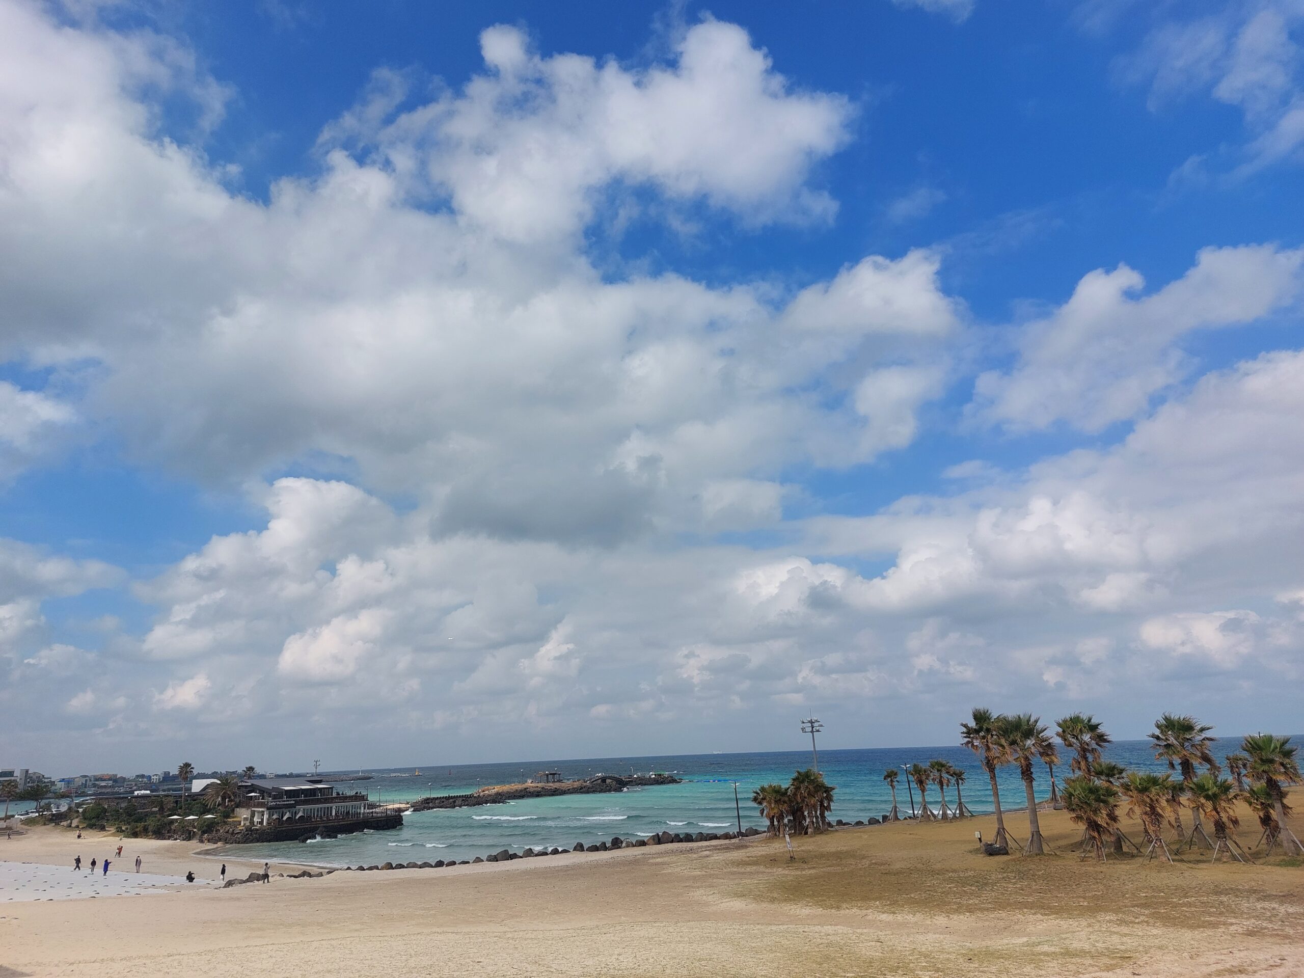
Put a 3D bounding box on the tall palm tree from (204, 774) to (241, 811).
[{"bbox_3d":[-77.808,55.473,170.905,6.500,6.690,6.500,5,-17,-23],"label":"tall palm tree"}]

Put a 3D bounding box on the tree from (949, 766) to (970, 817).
[{"bbox_3d":[31.303,30.848,95.665,1.900,4.880,1.900,-7,-16,16],"label":"tree"}]

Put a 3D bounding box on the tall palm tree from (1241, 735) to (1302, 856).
[{"bbox_3d":[45.064,21.826,67.537,4.094,8.385,4.094,-12,-18,30],"label":"tall palm tree"}]

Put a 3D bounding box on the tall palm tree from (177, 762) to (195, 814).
[{"bbox_3d":[-86.946,55.917,175.331,2.900,9.770,2.900,5,-17,-25],"label":"tall palm tree"}]

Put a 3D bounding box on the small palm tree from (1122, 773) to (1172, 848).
[{"bbox_3d":[35.867,23.331,67.407,3.601,6.078,3.601,-10,-17,25],"label":"small palm tree"}]

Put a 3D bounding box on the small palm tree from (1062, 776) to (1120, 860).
[{"bbox_3d":[26.267,19.592,56.150,3.400,4.770,3.400,-9,-17,22],"label":"small palm tree"}]

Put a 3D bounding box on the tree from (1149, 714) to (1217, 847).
[{"bbox_3d":[42.492,22.906,74.228,4.965,10.135,4.965,-10,-18,27],"label":"tree"}]

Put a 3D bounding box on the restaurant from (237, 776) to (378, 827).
[{"bbox_3d":[-64.170,58.809,178.482,13.000,7.800,23.500,-16,-21,40],"label":"restaurant"}]

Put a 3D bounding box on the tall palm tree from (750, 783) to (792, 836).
[{"bbox_3d":[12.805,33.678,98.889,4.247,5.376,4.247,-4,-16,6],"label":"tall palm tree"}]

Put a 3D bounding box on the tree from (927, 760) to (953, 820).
[{"bbox_3d":[33.789,35.427,111.101,2.861,6.761,2.861,-6,-16,15],"label":"tree"}]

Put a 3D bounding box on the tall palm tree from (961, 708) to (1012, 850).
[{"bbox_3d":[23.536,19.891,65.260,3.500,9.260,3.500,-7,-17,18],"label":"tall palm tree"}]

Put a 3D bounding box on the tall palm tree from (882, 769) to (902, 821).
[{"bbox_3d":[24.058,30.564,94.073,1.750,4.940,1.750,-6,-16,13],"label":"tall palm tree"}]

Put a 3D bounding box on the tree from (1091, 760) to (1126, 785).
[{"bbox_3d":[29.165,20.133,59.761,2.700,5.580,2.700,-9,-17,23],"label":"tree"}]

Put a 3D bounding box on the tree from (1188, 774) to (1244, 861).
[{"bbox_3d":[39.324,22.842,65.580,3.364,5.776,3.364,-11,-18,28],"label":"tree"}]

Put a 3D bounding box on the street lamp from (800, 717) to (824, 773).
[{"bbox_3d":[16.620,29.035,96.485,2.400,10.900,1.200,-5,-16,8],"label":"street lamp"}]

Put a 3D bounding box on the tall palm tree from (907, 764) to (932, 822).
[{"bbox_3d":[26.739,30.018,93.238,2.300,5.430,2.300,-6,-16,14],"label":"tall palm tree"}]

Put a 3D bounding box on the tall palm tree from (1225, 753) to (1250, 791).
[{"bbox_3d":[86.013,41.735,138.579,3.728,5.459,3.728,-11,-18,29],"label":"tall palm tree"}]

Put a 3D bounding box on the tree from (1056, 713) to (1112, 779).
[{"bbox_3d":[35.018,23.369,75.471,4.325,10.457,4.325,-9,-17,22],"label":"tree"}]

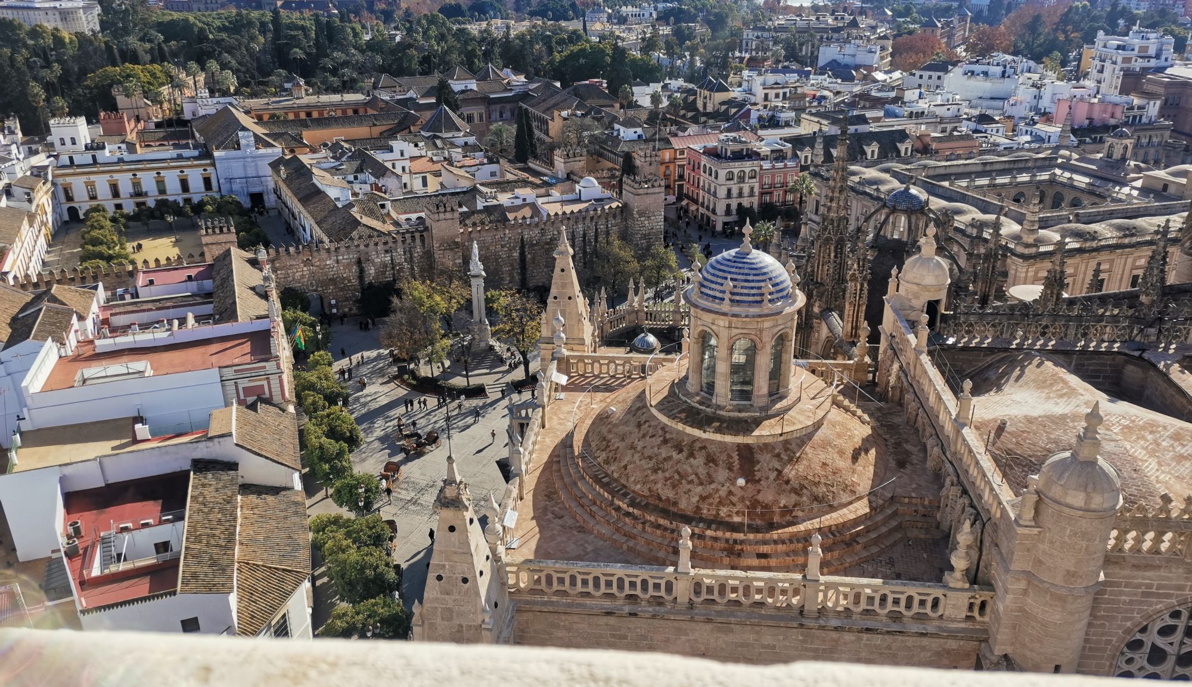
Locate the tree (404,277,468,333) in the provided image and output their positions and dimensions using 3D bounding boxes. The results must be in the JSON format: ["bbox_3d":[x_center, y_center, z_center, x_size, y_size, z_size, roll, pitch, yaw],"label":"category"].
[{"bbox_3d":[-24.921,-5.838,140.493,9.300,9.000,9.000,0,23,0],"label":"tree"}]

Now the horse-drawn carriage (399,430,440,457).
[{"bbox_3d":[-20.273,11.661,102.853,4.900,2.300,1.700,-15,27,-32],"label":"horse-drawn carriage"}]

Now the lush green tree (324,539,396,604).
[{"bbox_3d":[-20.415,20.251,78.004,6.400,5.800,6.200,0,23,0],"label":"lush green tree"}]

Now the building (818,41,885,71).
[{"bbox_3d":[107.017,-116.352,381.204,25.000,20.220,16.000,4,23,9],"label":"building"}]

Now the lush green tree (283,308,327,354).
[{"bbox_3d":[-41.695,-1.658,128.390,6.400,6.800,6.200,0,23,0],"label":"lush green tree"}]

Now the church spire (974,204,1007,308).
[{"bbox_3d":[26.196,-5.093,59.804,1.350,8.400,1.350,2,23,5],"label":"church spire"}]

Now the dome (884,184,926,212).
[{"bbox_3d":[28.402,-13.516,81.621,3.700,1.940,3.700,0,23,0],"label":"dome"}]

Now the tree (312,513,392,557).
[{"bbox_3d":[-22.322,18.545,82.028,7.000,5.800,6.000,0,23,0],"label":"tree"}]

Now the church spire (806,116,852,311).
[{"bbox_3d":[15.566,-7.930,60.173,3.100,14.200,3.100,2,23,5],"label":"church spire"}]

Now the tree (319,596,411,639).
[{"bbox_3d":[-18.368,23.078,71.338,7.000,5.800,6.200,0,23,0],"label":"tree"}]

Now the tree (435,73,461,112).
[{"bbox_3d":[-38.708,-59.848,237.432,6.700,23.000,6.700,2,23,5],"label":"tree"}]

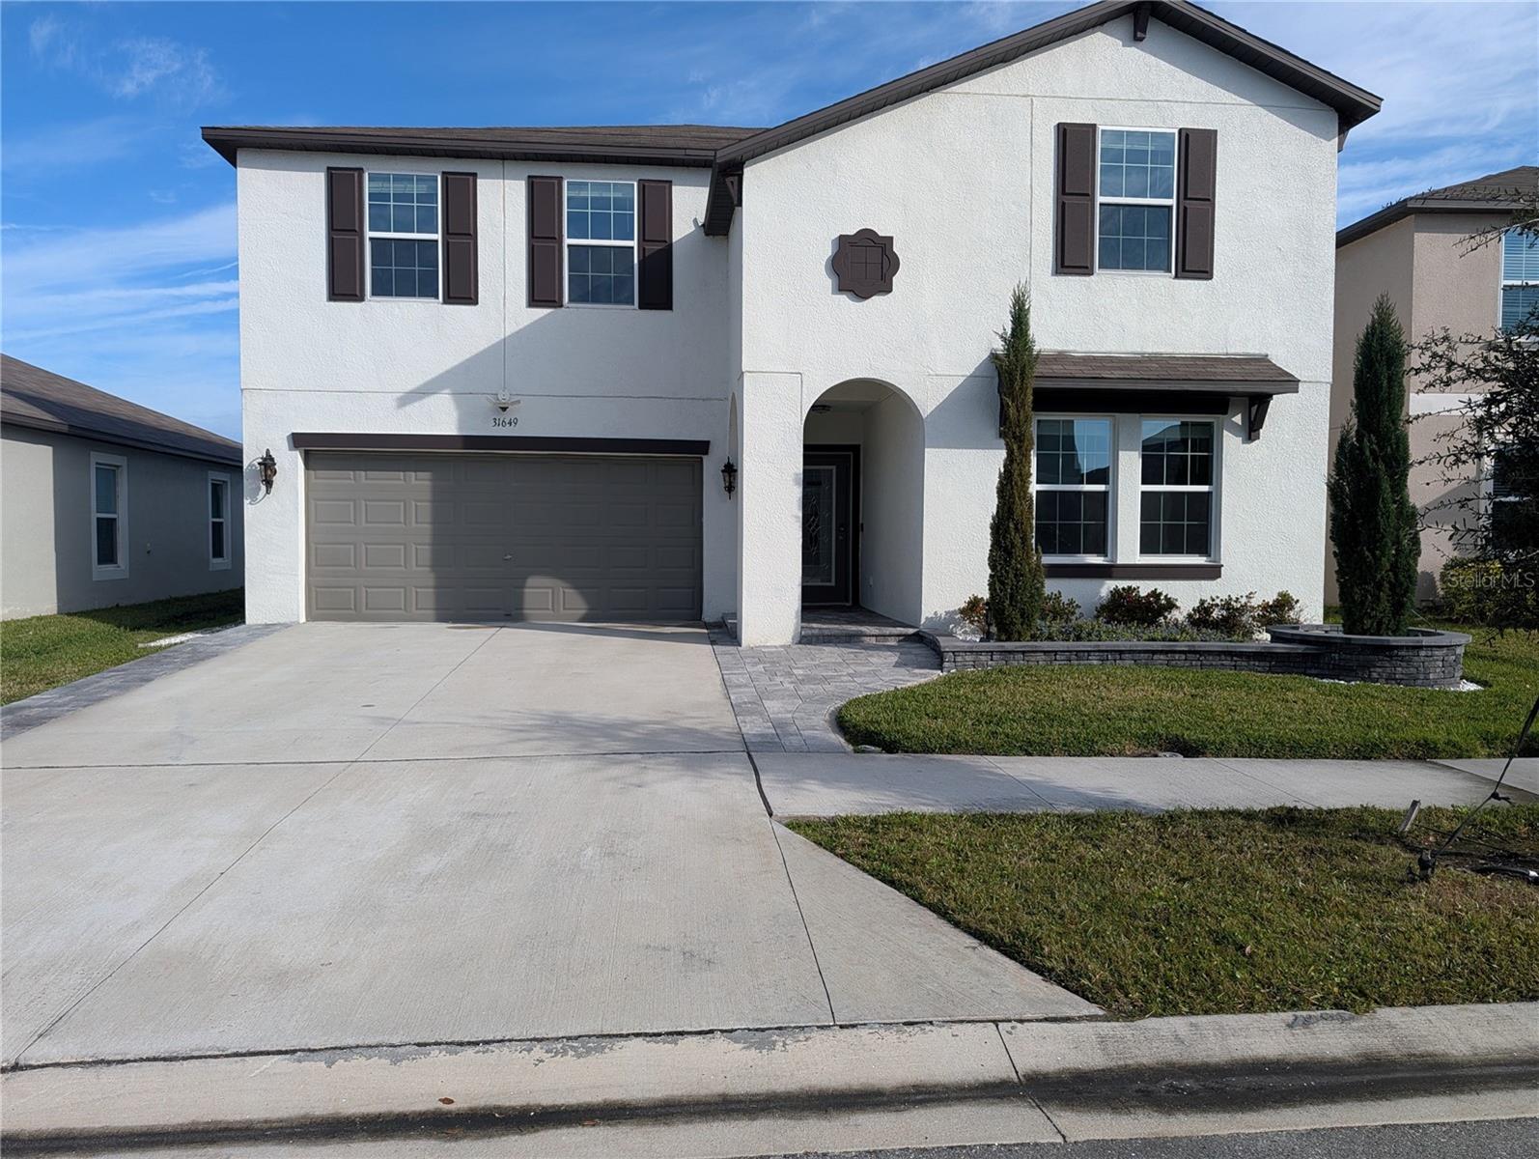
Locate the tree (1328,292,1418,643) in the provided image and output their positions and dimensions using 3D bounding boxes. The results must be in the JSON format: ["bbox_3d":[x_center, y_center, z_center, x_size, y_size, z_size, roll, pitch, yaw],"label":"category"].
[{"bbox_3d":[5.646,-1.037,9.951,0.731,3.211,0.692,0,2,-6],"label":"tree"}]

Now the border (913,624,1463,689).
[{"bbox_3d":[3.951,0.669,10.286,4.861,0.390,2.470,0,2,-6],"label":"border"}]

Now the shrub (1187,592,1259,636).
[{"bbox_3d":[4.756,0.358,11.231,0.711,0.445,0.573,0,2,-6],"label":"shrub"}]

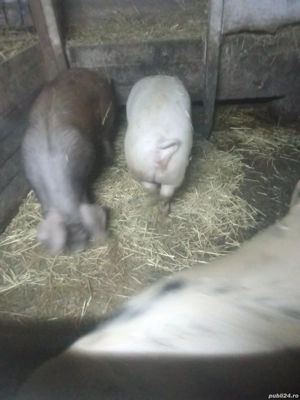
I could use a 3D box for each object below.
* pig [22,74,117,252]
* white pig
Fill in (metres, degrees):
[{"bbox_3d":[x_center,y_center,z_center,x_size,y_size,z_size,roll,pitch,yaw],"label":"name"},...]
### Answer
[{"bbox_3d":[-0.476,-0.375,2.242,0.470,0.676,1.352,-2,40,3],"label":"pig"},{"bbox_3d":[0.071,-0.475,2.302,0.392,0.676,1.215,-3,40,3],"label":"white pig"}]

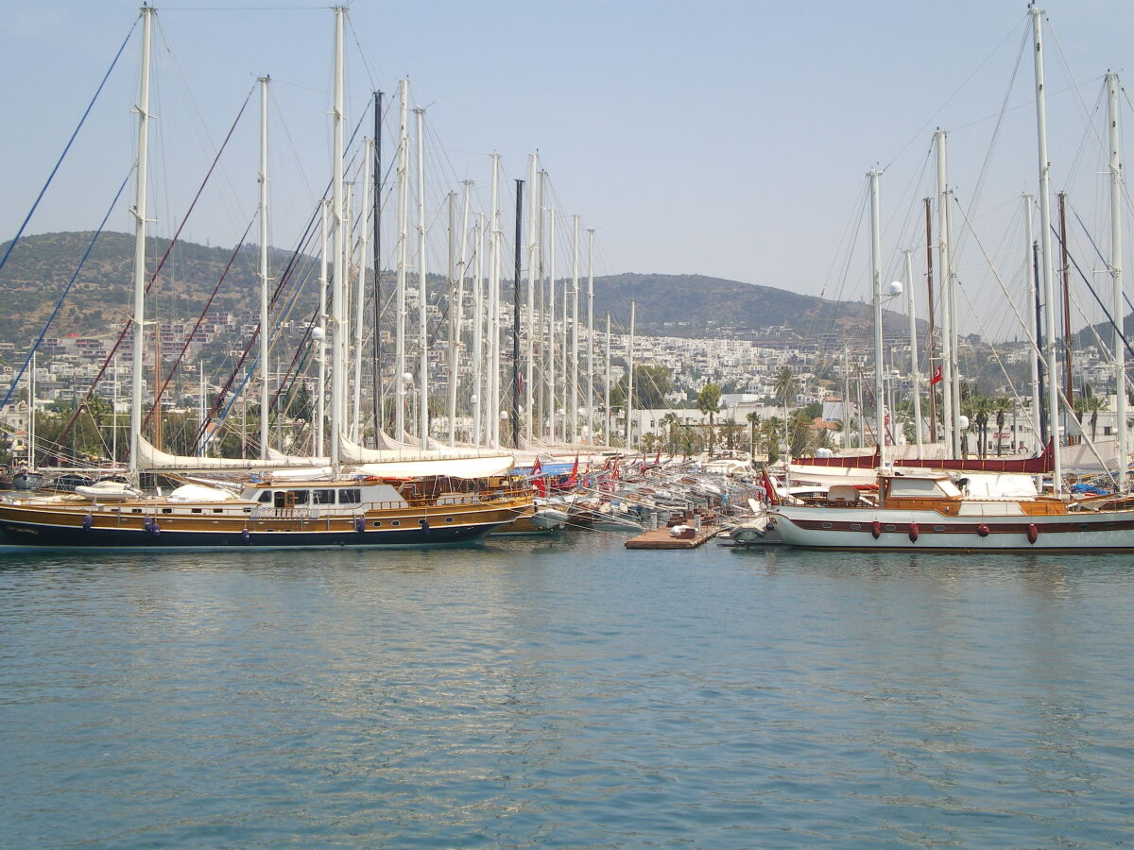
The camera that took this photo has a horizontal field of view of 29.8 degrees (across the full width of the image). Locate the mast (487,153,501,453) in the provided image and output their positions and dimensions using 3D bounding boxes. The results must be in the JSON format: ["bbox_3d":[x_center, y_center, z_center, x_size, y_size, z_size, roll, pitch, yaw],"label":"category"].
[{"bbox_3d":[-5.539,-8.099,158.000,0.360,23.986,0.360,1,0,0],"label":"mast"}]

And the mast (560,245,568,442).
[{"bbox_3d":[-0.190,-5.523,190.000,0.260,19.225,0.260,0,0,0],"label":"mast"}]

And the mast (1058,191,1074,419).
[{"bbox_3d":[32.907,-5.702,140.000,0.320,19.121,0.320,-2,0,0],"label":"mast"}]

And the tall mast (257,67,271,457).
[{"bbox_3d":[-19.634,-9.084,138.000,0.420,26.970,0.420,0,0,0],"label":"tall mast"}]

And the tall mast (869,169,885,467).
[{"bbox_3d":[16.146,-4.491,110.000,0.360,17.434,0.360,-2,0,0],"label":"tall mast"}]

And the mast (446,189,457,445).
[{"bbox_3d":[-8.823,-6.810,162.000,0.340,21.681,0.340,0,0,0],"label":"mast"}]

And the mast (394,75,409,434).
[{"bbox_3d":[-13.558,-11.951,174.000,0.500,32.710,0.500,1,0,0],"label":"mast"}]

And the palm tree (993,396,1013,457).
[{"bbox_3d":[70.660,0.612,345.000,3.500,10.258,3.500,0,0,0],"label":"palm tree"}]

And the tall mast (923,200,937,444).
[{"bbox_3d":[23.937,-5.515,140.000,0.320,18.736,0.320,-1,0,0],"label":"tall mast"}]

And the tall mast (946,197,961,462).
[{"bbox_3d":[24.697,-5.239,136.000,0.400,19.290,0.400,-2,0,0],"label":"tall mast"}]

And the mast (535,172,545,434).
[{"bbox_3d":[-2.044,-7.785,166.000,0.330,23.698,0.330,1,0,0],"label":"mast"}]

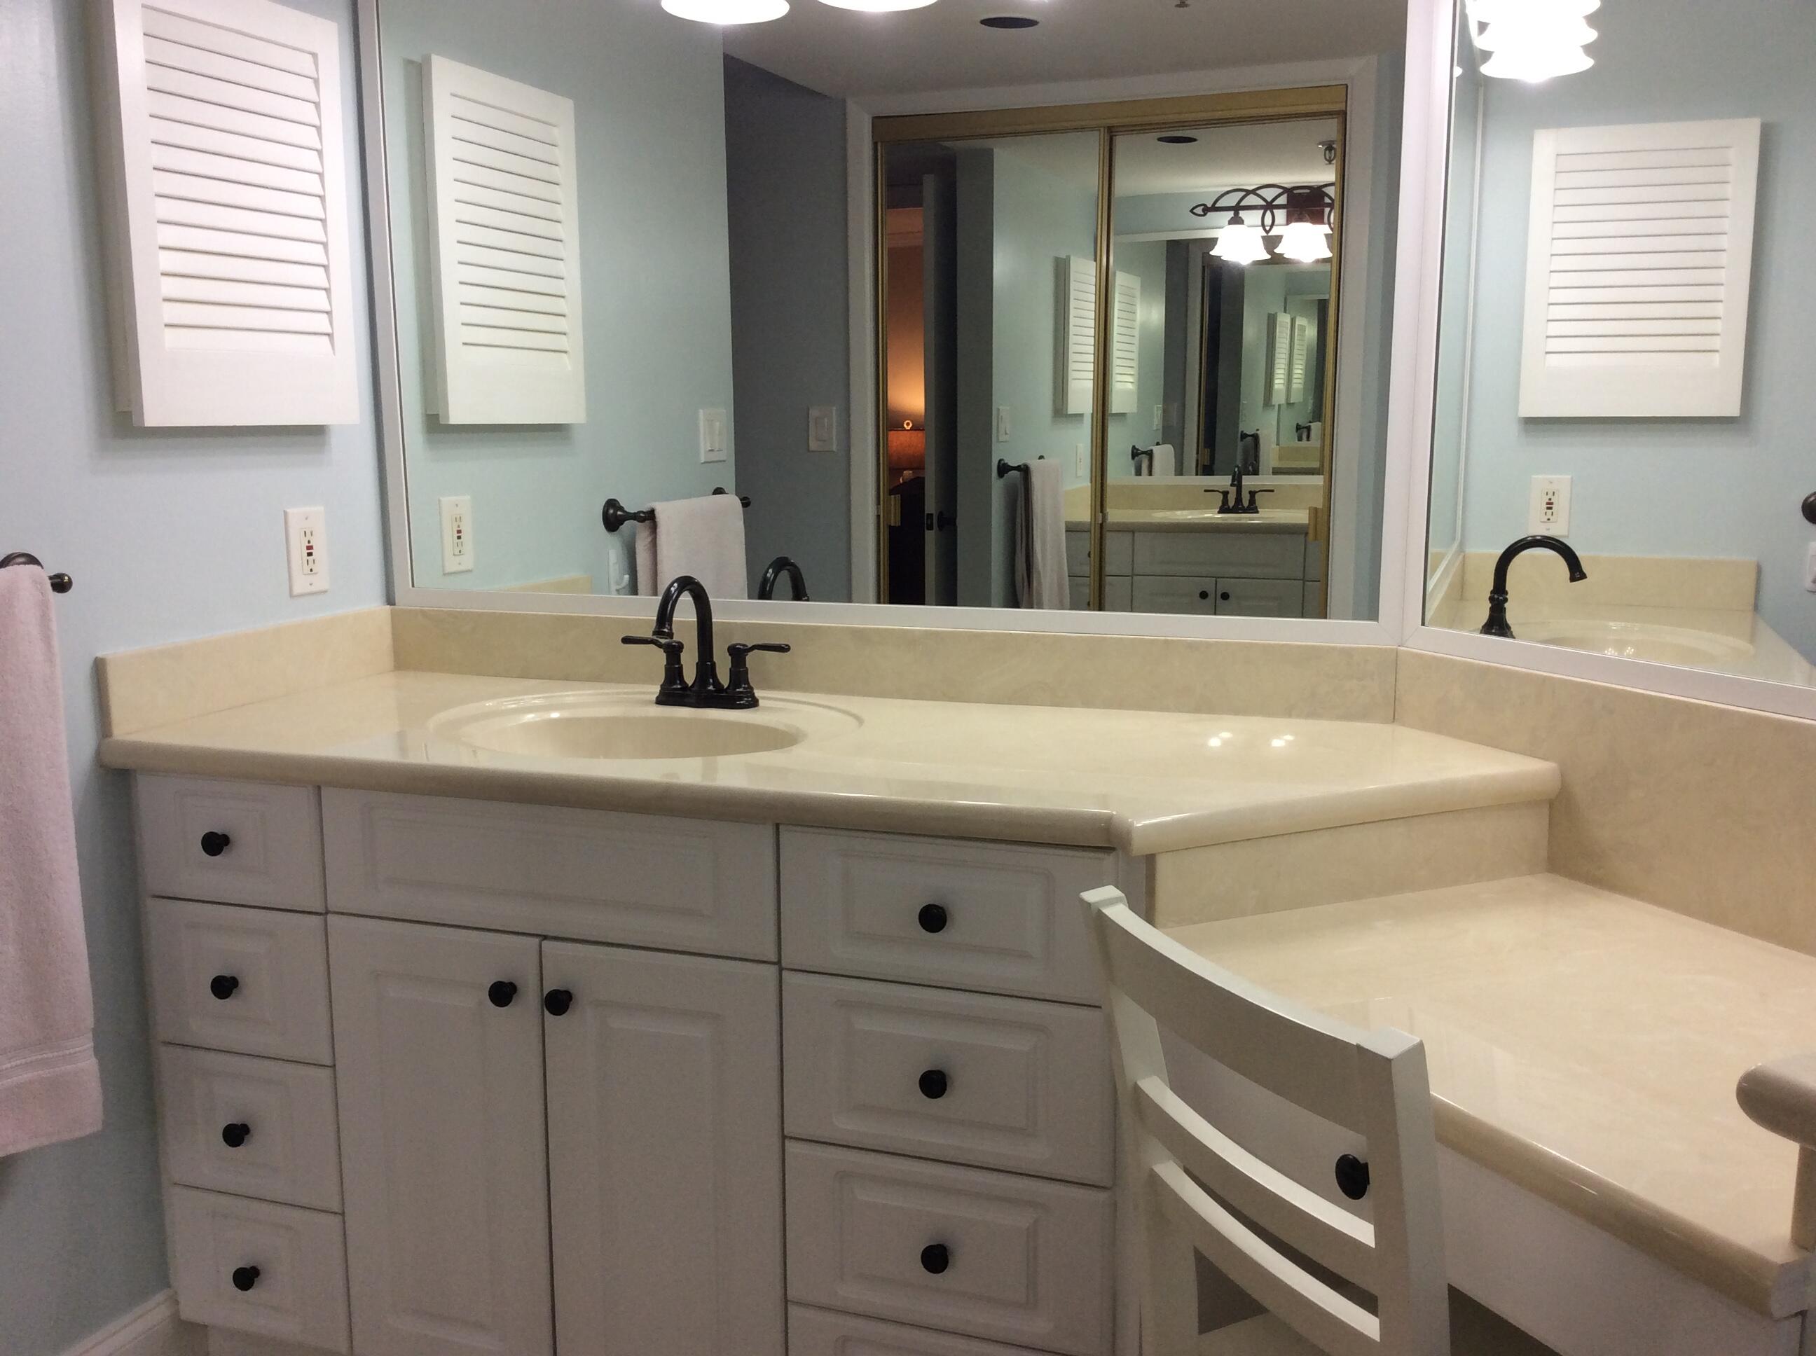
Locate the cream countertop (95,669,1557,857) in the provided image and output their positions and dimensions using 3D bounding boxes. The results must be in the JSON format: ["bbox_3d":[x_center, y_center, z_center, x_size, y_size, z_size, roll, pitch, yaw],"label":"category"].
[{"bbox_3d":[-0.105,0.093,2.101,1.732,0.039,0.636,3,9,19],"label":"cream countertop"}]

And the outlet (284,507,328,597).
[{"bbox_3d":[-0.887,-0.186,2.481,0.010,0.127,0.080,3,9,19],"label":"outlet"}]

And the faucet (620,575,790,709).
[{"bbox_3d":[-0.301,-0.046,2.288,0.258,0.183,0.165,3,9,19],"label":"faucet"}]

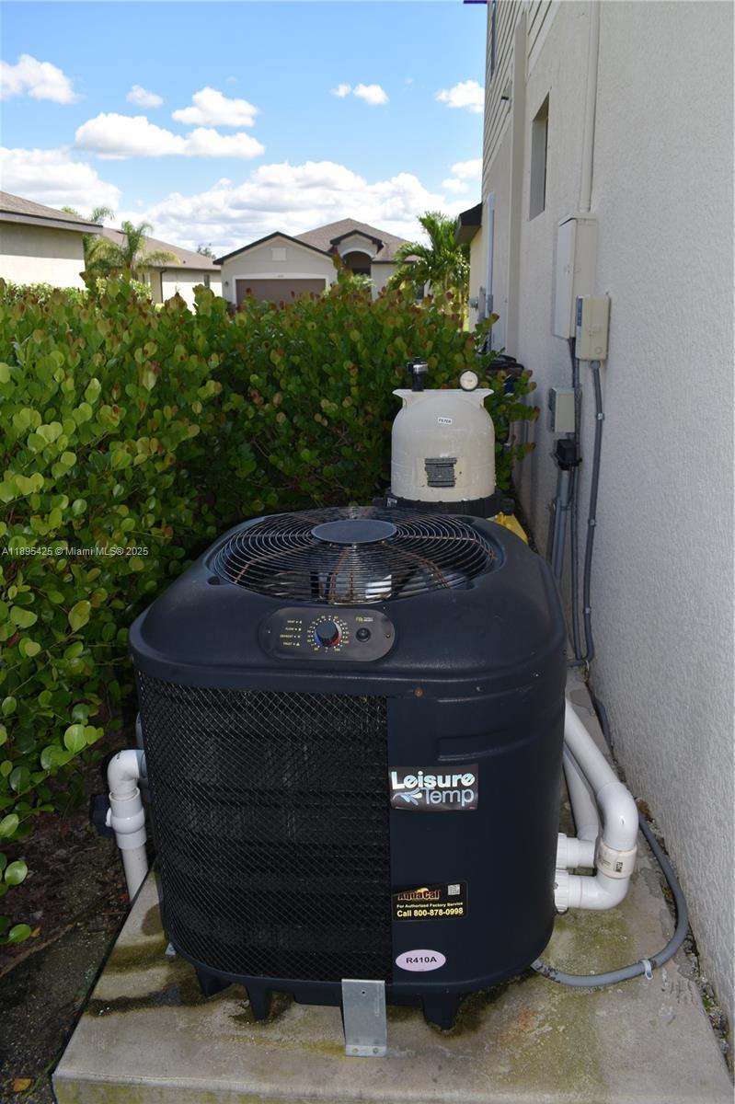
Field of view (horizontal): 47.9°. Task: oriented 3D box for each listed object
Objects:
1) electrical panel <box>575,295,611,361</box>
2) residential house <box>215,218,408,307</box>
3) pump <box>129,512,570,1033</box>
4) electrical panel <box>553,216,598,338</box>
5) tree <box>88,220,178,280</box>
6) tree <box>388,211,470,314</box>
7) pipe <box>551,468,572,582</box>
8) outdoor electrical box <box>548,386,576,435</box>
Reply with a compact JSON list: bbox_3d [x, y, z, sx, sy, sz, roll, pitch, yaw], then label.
[{"bbox_3d":[0.798,-0.798,2.940,0.091,0.212,0.128,0,18,5],"label":"electrical panel"},{"bbox_3d":[-1.099,-18.188,52.158,13.000,6.048,17.000,0,18,5],"label":"residential house"},{"bbox_3d":[-0.013,0.383,1.907,0.867,0.909,0.881,1,18,7],"label":"pump"},{"bbox_3d":[0.842,-1.113,3.379,0.086,0.440,0.475,0,18,5],"label":"electrical panel"},{"bbox_3d":[-10.292,-12.268,36.727,3.800,4.625,3.700,0,18,5],"label":"tree"},{"bbox_3d":[2.223,-8.470,25.541,3.000,3.864,3.000,0,18,5],"label":"tree"},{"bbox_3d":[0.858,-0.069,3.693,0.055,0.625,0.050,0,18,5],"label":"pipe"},{"bbox_3d":[0.858,-0.631,3.628,0.088,0.178,0.202,0,18,5],"label":"outdoor electrical box"}]

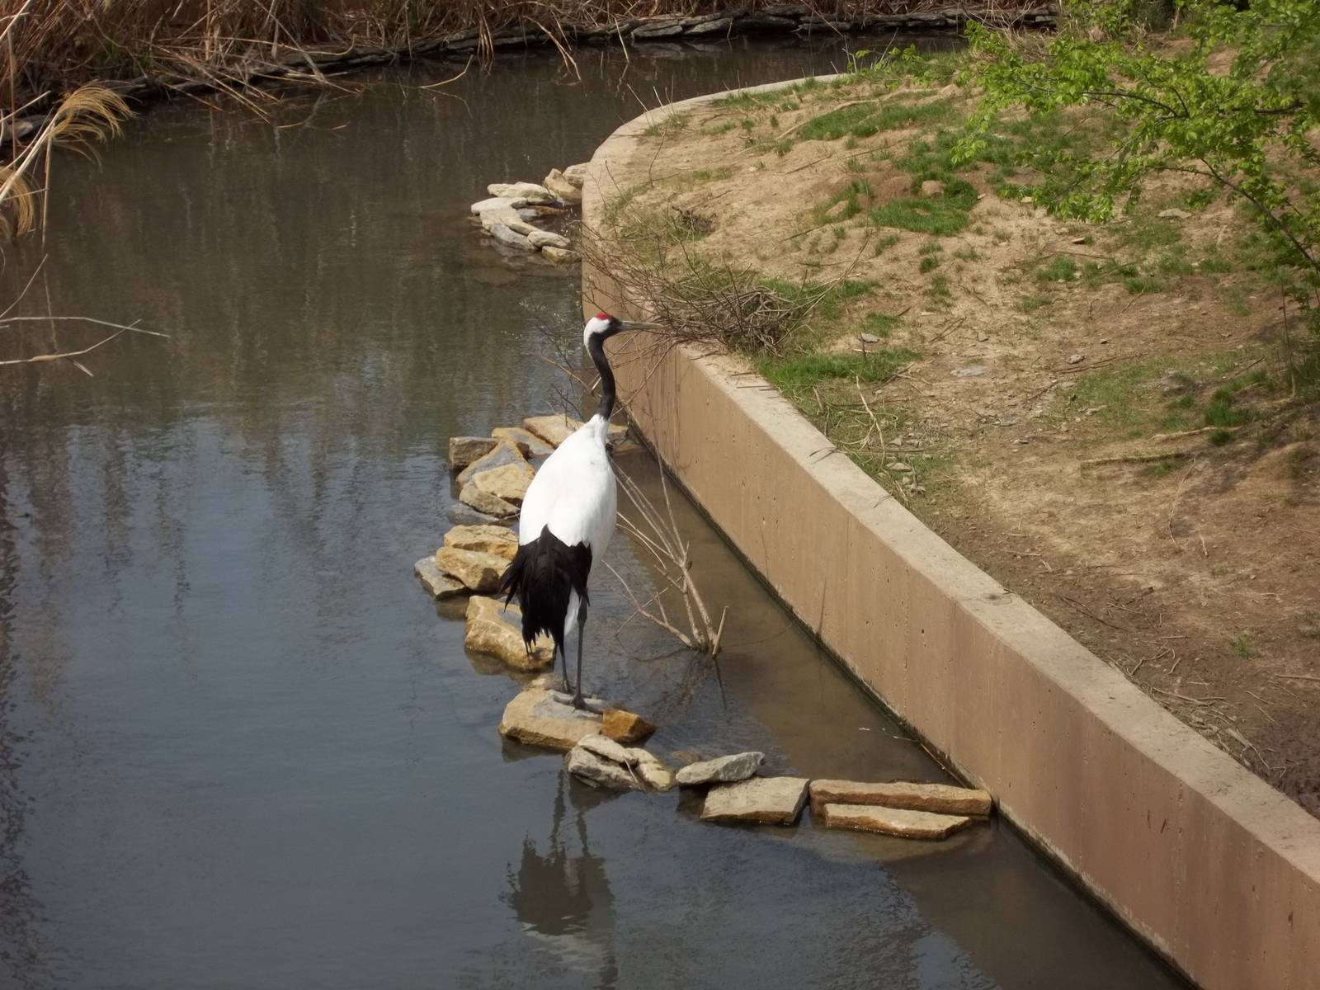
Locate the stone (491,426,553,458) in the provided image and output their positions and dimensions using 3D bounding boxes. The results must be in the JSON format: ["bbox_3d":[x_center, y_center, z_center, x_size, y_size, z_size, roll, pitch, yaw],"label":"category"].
[{"bbox_3d":[-0.600,-0.236,16.182,0.220,0.075,0.290,-8,18,-24],"label":"stone"}]

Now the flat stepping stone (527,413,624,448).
[{"bbox_3d":[-0.379,-0.287,16.355,0.330,0.085,0.330,-8,18,-24],"label":"flat stepping stone"}]

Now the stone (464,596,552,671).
[{"bbox_3d":[-0.567,0.519,13.742,0.230,0.120,0.430,-8,18,-24],"label":"stone"}]

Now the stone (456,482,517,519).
[{"bbox_3d":[-0.714,0.029,15.127,0.223,0.083,0.155,9,18,29],"label":"stone"}]

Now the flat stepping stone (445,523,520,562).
[{"bbox_3d":[-0.697,0.184,14.483,0.269,0.093,0.176,3,16,10],"label":"flat stepping stone"}]

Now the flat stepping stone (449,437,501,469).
[{"bbox_3d":[-0.802,-0.174,15.801,0.212,0.109,0.135,1,15,4],"label":"flat stepping stone"}]

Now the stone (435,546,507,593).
[{"bbox_3d":[-0.725,0.291,14.061,0.269,0.109,0.166,5,16,19],"label":"stone"}]

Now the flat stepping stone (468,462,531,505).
[{"bbox_3d":[-0.669,-0.048,15.409,0.260,0.095,0.280,1,17,3],"label":"flat stepping stone"}]

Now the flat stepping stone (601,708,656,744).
[{"bbox_3d":[-0.107,0.804,12.744,0.160,0.085,0.150,3,17,11],"label":"flat stepping stone"}]

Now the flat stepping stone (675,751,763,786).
[{"bbox_3d":[0.197,0.888,11.832,0.274,0.072,0.109,-5,16,-17],"label":"flat stepping stone"}]

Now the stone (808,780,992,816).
[{"bbox_3d":[0.763,0.978,11.658,0.569,0.072,0.114,2,15,8],"label":"stone"}]

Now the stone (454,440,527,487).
[{"bbox_3d":[-0.712,-0.128,15.783,0.300,0.095,0.370,1,17,5],"label":"stone"}]

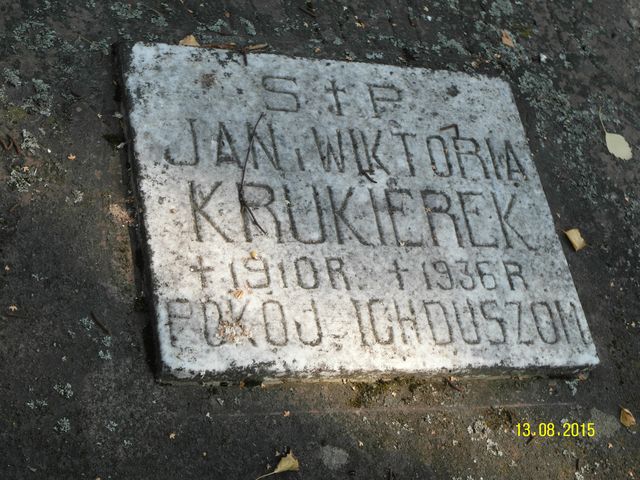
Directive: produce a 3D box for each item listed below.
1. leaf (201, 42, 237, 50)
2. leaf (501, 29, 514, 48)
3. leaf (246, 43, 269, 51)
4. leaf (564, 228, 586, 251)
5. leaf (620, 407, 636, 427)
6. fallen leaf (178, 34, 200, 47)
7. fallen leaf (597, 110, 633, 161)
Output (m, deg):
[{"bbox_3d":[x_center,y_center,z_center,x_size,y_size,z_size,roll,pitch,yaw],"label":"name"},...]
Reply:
[{"bbox_3d":[-0.122,-0.234,1.480,0.049,0.010,0.016,-6,61,-26],"label":"leaf"},{"bbox_3d":[0.258,-0.277,1.689,0.018,0.010,0.032,-17,66,-31],"label":"leaf"},{"bbox_3d":[-0.078,-0.237,1.500,0.032,0.010,0.013,-19,67,-32],"label":"leaf"},{"bbox_3d":[0.320,-0.002,1.528,0.025,0.010,0.027,-31,74,-36],"label":"leaf"},{"bbox_3d":[0.351,0.202,1.403,0.019,0.010,0.027,-10,62,-28],"label":"leaf"},{"bbox_3d":[-0.158,-0.239,1.467,0.025,0.014,0.020,-4,60,-25],"label":"fallen leaf"},{"bbox_3d":[0.395,-0.143,1.656,0.038,0.010,0.087,-16,65,-31],"label":"fallen leaf"}]

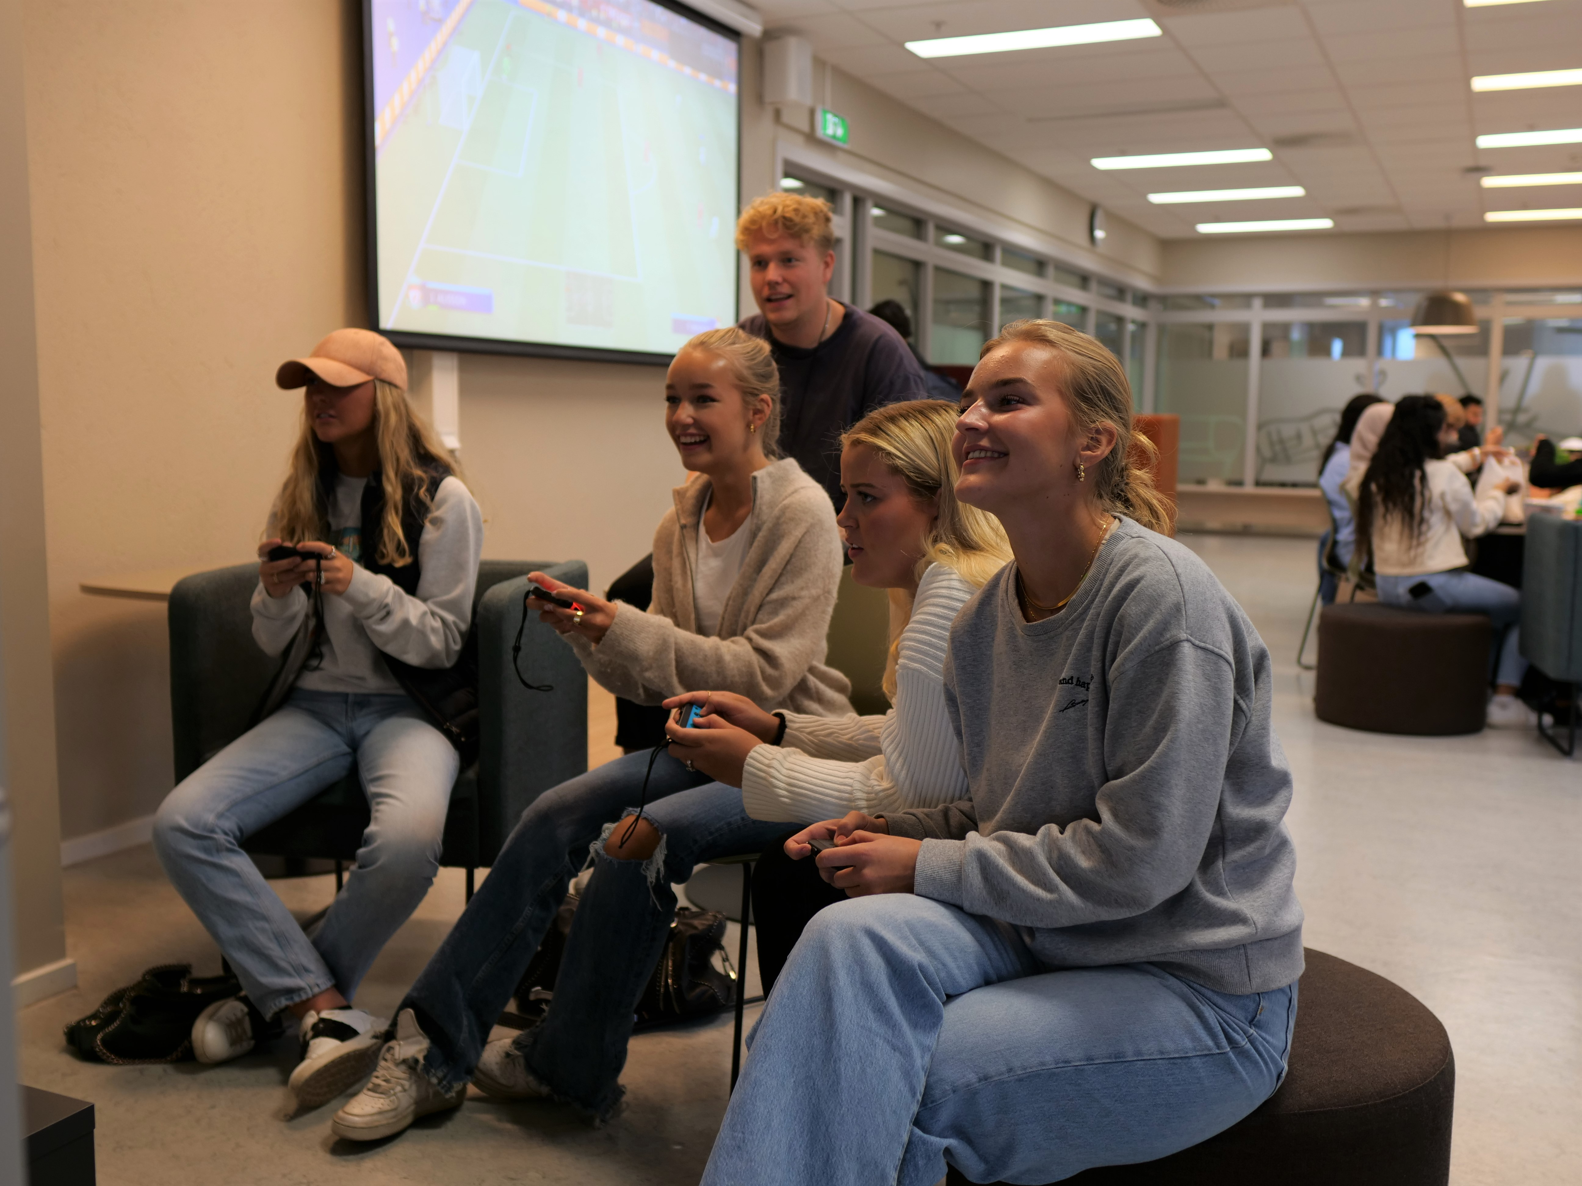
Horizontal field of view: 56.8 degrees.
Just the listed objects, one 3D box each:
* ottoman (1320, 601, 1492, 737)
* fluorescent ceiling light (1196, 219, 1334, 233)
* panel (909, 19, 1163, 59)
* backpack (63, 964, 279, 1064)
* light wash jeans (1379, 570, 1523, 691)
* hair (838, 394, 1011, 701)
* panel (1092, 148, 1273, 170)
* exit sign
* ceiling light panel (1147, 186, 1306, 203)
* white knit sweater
[{"bbox_3d":[2.370,0.286,5.689,0.595,0.415,0.595,4,8,26],"label":"ottoman"},{"bbox_3d":[4.256,-3.315,13.185,1.180,0.050,0.300,4,8,26],"label":"fluorescent ceiling light"},{"bbox_3d":[1.112,-2.578,6.788,1.180,0.050,0.300,4,8,26],"label":"panel"},{"bbox_3d":[-1.105,0.745,2.620,0.350,0.140,0.220,-1,7,-14],"label":"backpack"},{"bbox_3d":[2.640,0.135,5.820,0.570,0.460,0.390,-2,8,-25],"label":"light wash jeans"},{"bbox_3d":[0.183,-0.060,1.940,0.230,0.390,0.230,1,7,-3],"label":"hair"},{"bbox_3d":[2.631,-2.934,9.878,1.180,0.050,0.300,4,8,26],"label":"panel"},{"bbox_3d":[0.204,-2.351,7.383,0.050,0.145,0.330,4,8,26],"label":"exit sign"},{"bbox_3d":[3.392,-3.113,11.437,1.180,0.050,0.300,4,8,26],"label":"ceiling light panel"},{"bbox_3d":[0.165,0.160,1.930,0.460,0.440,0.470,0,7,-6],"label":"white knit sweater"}]

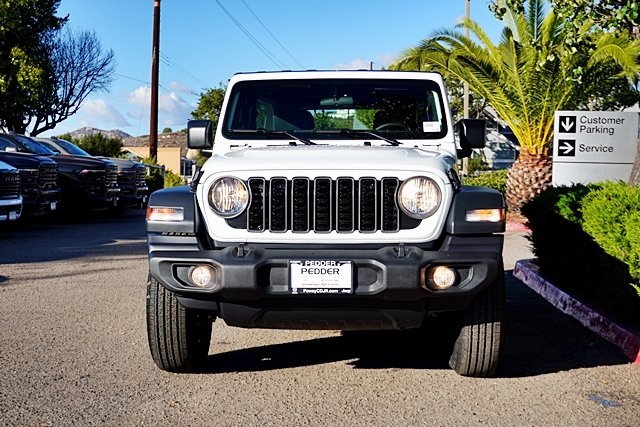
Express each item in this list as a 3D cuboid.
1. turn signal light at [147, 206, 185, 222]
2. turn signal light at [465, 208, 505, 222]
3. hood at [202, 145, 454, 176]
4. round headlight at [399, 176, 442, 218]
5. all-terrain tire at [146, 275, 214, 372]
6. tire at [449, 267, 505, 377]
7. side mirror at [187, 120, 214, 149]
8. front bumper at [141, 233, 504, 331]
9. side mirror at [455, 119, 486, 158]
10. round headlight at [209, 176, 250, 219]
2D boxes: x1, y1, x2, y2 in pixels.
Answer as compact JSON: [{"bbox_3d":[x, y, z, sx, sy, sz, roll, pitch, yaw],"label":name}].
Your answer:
[{"bbox_3d":[-0.794,0.004,4.771,0.190,0.076,0.100,0,3,3],"label":"turn signal light"},{"bbox_3d":[0.844,0.010,4.687,0.190,0.076,0.100,0,3,3],"label":"turn signal light"},{"bbox_3d":[0.052,-0.285,5.245,1.440,0.220,1.170,0,3,3],"label":"hood"},{"bbox_3d":[0.502,-0.078,4.655,0.220,0.220,0.100,0,3,3],"label":"round headlight"},{"bbox_3d":[-0.757,0.496,5.225,0.245,0.795,0.795,0,3,4],"label":"all-terrain tire"},{"bbox_3d":[0.850,0.502,5.142,0.245,0.795,0.795,0,3,4],"label":"tire"},{"bbox_3d":[-0.783,-0.512,6.109,0.185,0.205,0.130,0,3,3],"label":"side mirror"},{"bbox_3d":[0.018,0.316,4.614,1.760,0.450,0.360,0,3,3],"label":"front bumper"},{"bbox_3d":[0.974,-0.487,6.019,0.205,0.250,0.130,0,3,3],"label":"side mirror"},{"bbox_3d":[-0.458,-0.081,4.705,0.220,0.220,0.100,0,3,3],"label":"round headlight"}]

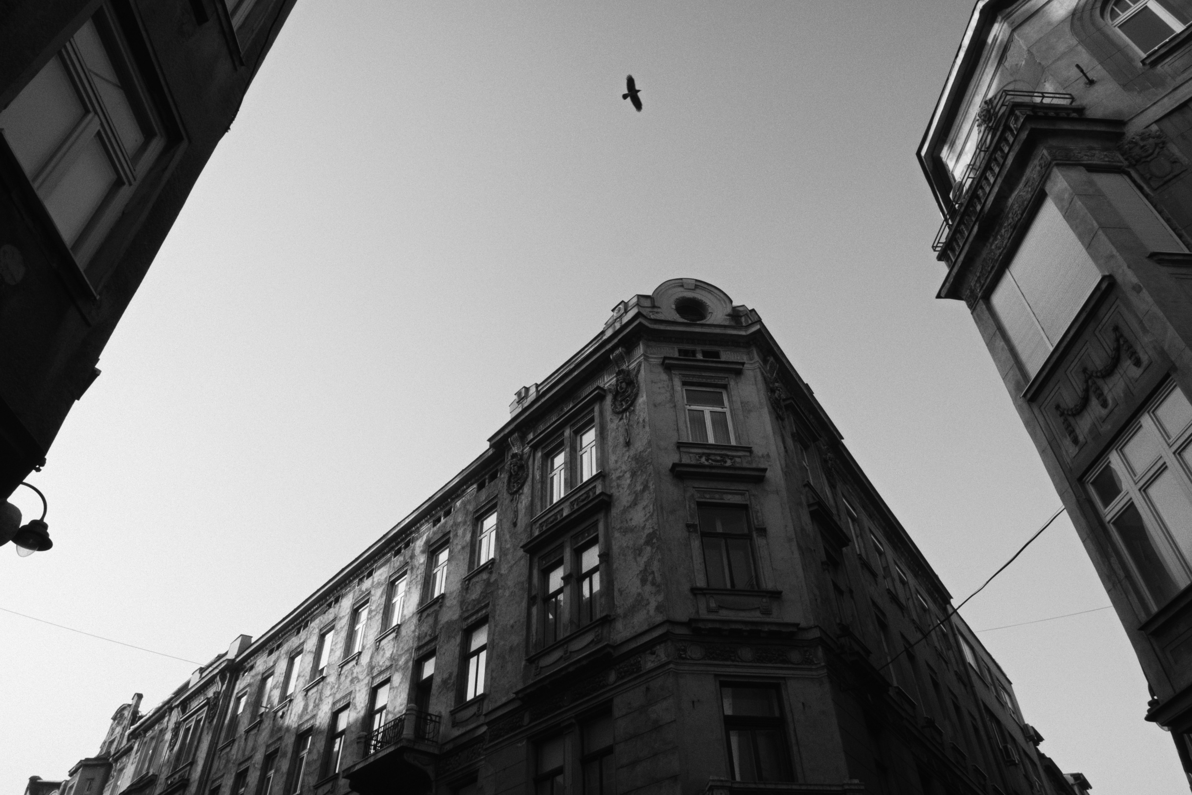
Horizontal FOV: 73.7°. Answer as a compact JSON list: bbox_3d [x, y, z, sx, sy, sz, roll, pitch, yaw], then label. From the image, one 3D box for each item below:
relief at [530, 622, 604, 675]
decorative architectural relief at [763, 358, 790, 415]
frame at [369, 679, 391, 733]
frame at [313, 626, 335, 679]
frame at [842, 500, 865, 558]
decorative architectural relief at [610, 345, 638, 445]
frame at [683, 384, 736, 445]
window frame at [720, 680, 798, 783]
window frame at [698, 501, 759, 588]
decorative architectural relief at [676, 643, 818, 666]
[{"bbox_3d":[-0.685,6.086,19.059,0.200,0.460,2.650,29,-50,-30],"label":"relief"},{"bbox_3d":[5.191,-0.234,22.725,0.350,2.050,1.100,-24,-47,24],"label":"decorative architectural relief"},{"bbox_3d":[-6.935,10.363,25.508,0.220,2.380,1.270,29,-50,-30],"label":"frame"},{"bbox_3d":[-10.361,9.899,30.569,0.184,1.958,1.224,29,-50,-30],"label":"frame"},{"bbox_3d":[8.169,4.385,25.317,0.220,1.940,1.300,-24,-47,24],"label":"frame"},{"bbox_3d":[0.701,0.004,20.973,0.367,2.968,0.964,29,-50,-30],"label":"decorative architectural relief"},{"bbox_3d":[2.869,0.507,20.439,1.132,1.943,0.168,4,-42,-6],"label":"frame"},{"bbox_3d":[3.025,6.388,15.185,1.193,1.836,0.184,4,-42,-6],"label":"window frame"},{"bbox_3d":[3.079,3.526,18.636,1.240,2.260,0.200,4,-42,-6],"label":"window frame"},{"bbox_3d":[3.034,5.170,16.026,2.968,0.428,0.153,4,-42,-6],"label":"decorative architectural relief"}]

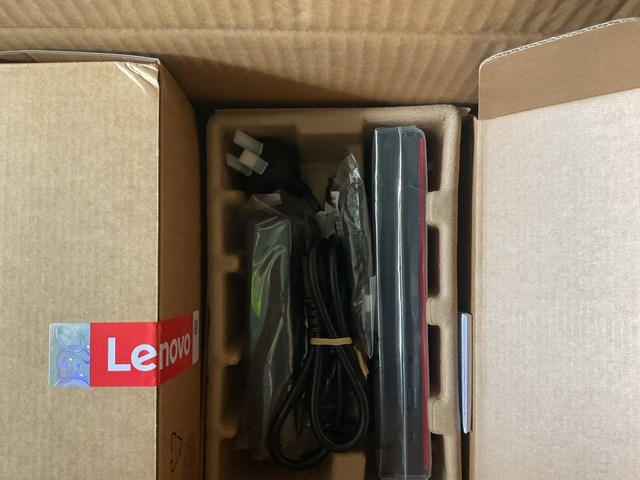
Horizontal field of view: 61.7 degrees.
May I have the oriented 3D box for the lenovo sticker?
[{"bbox_3d":[-0.100,0.056,0.286,0.052,0.068,0.030,-1,86,3],"label":"lenovo sticker"}]

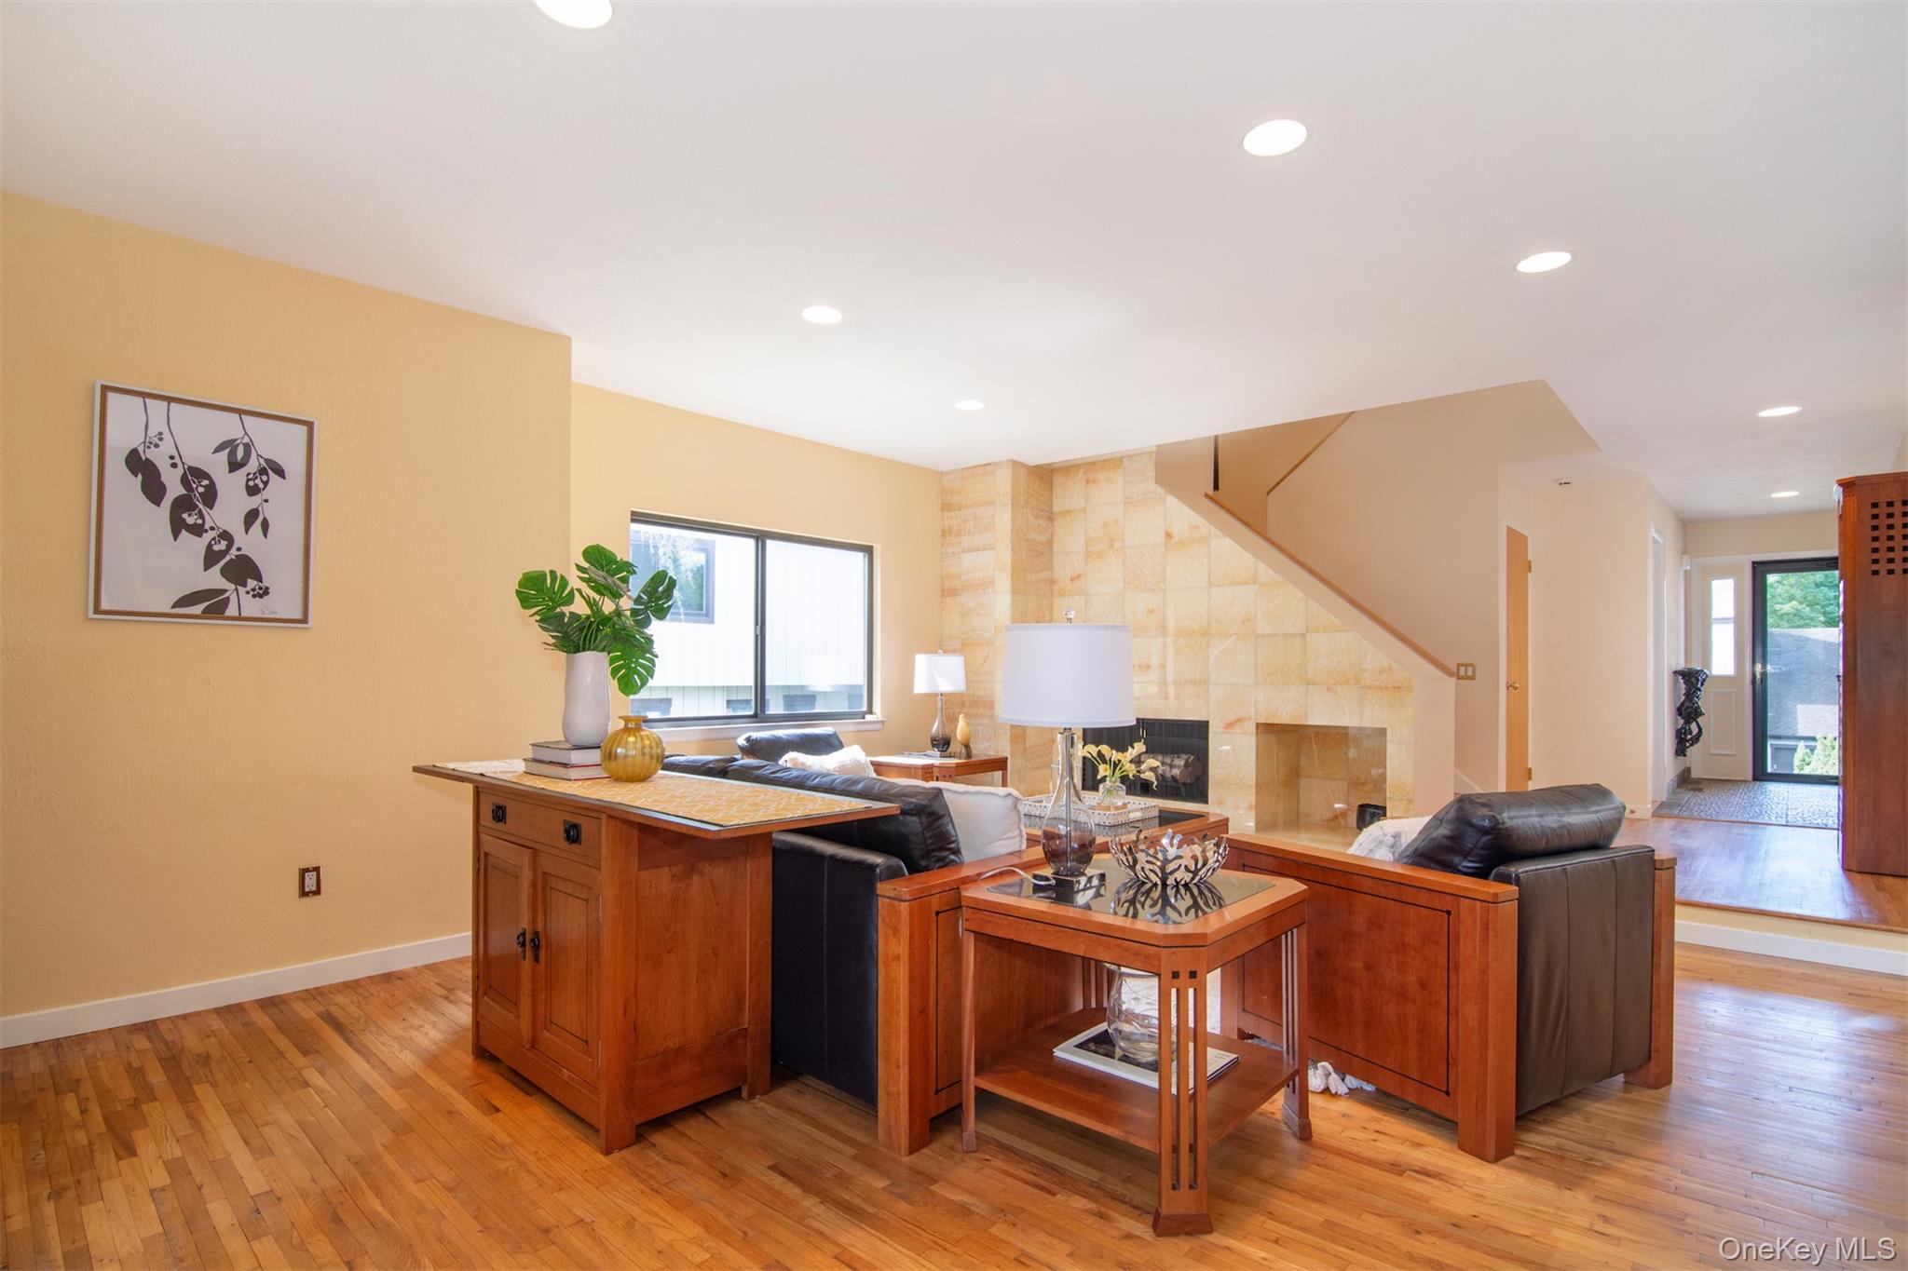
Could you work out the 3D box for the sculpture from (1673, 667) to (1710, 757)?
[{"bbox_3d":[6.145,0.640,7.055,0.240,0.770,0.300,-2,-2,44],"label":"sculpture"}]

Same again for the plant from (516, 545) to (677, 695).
[{"bbox_3d":[-1.143,-0.048,2.714,0.470,0.470,0.410,0,-2,0],"label":"plant"}]

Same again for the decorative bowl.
[{"bbox_3d":[0.596,0.625,2.350,0.335,0.120,0.335,0,-2,0],"label":"decorative bowl"}]

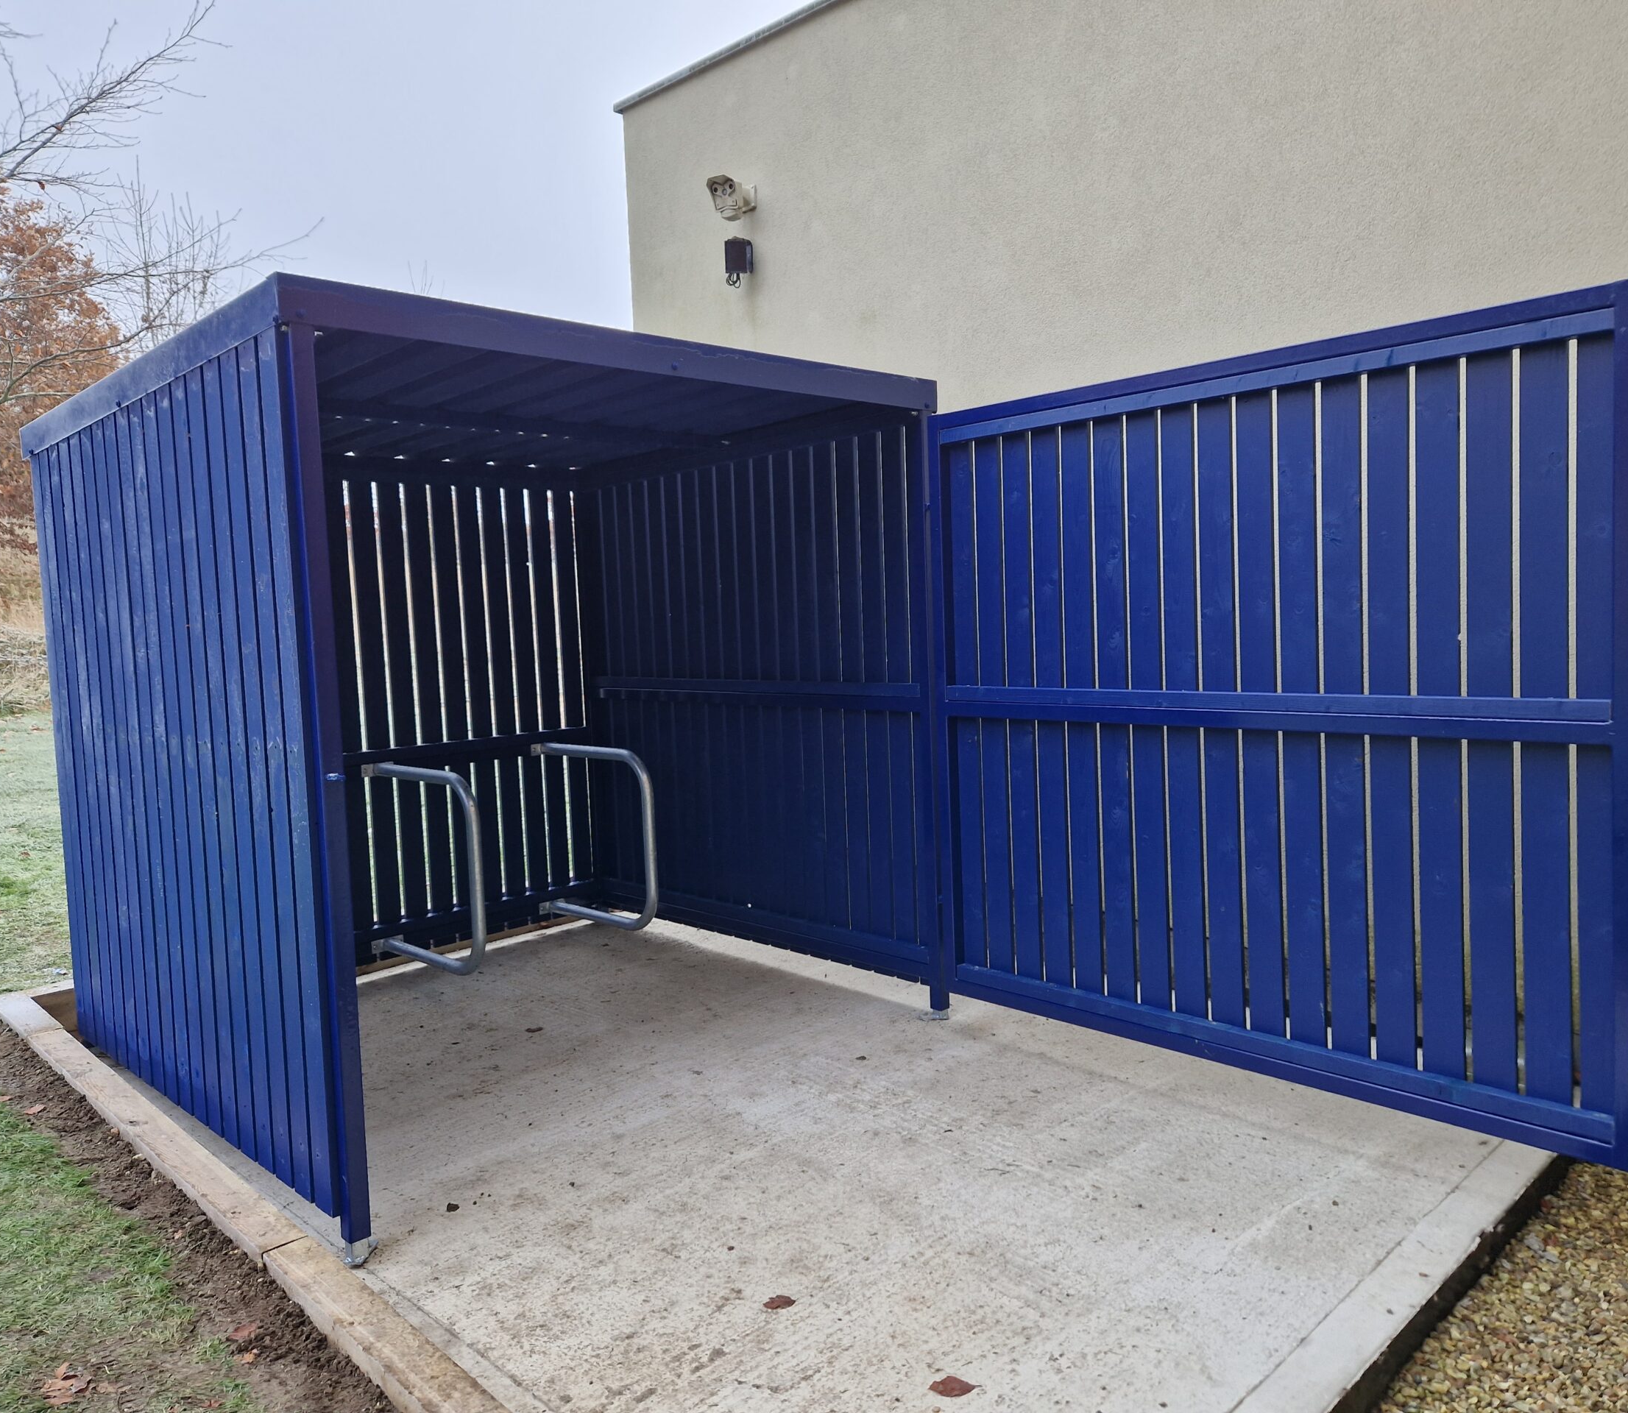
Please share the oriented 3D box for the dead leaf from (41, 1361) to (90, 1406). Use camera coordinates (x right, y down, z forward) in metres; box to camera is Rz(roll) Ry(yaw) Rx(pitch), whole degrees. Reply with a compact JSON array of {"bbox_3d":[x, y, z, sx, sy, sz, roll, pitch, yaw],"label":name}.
[{"bbox_3d":[-1.486,1.344,2.486,0.090,0.030,0.085,-5,4,-33],"label":"dead leaf"}]

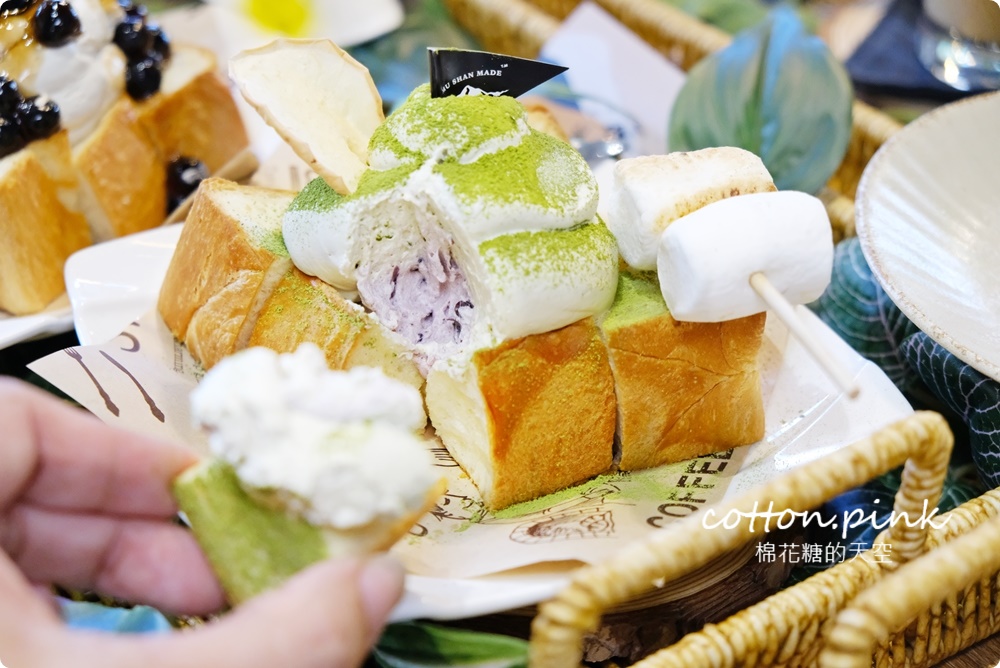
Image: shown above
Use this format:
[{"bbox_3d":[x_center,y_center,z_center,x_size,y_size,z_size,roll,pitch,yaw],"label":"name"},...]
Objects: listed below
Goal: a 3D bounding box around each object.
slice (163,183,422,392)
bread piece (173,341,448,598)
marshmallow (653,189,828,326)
[{"bbox_3d":[-0.054,-0.009,0.465,0.045,0.045,0.105,-13,28,-25],"label":"slice"},{"bbox_3d":[-0.036,0.029,0.330,0.045,0.043,0.038,-9,26,-18],"label":"bread piece"},{"bbox_3d":[0.059,-0.018,0.406,0.037,0.029,0.029,-13,28,-25],"label":"marshmallow"}]

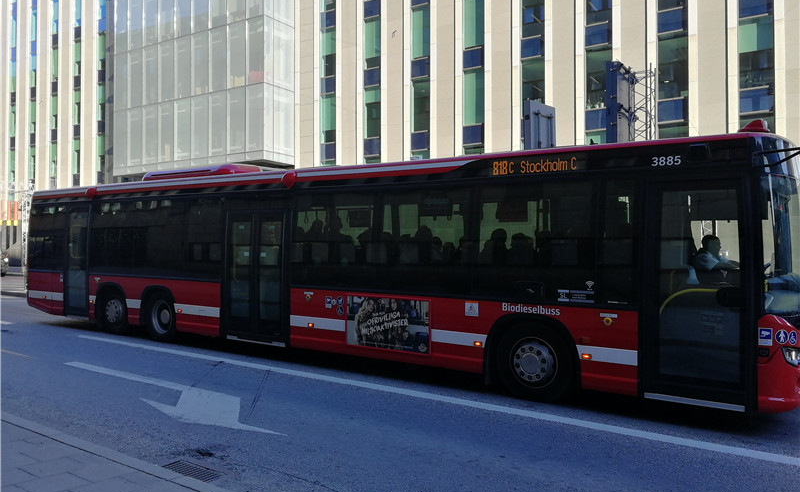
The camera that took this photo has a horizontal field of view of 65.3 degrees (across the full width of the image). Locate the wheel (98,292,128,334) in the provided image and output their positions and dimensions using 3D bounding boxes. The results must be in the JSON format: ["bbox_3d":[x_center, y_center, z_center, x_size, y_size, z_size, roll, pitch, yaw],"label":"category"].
[{"bbox_3d":[-5.567,1.279,12.422,0.950,0.950,0.290,1,0,35],"label":"wheel"}]

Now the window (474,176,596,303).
[{"bbox_3d":[1.544,-0.057,7.337,1.451,1.350,0.050,1,0,35],"label":"window"}]

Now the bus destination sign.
[{"bbox_3d":[1.605,-0.951,7.335,1.162,0.200,0.060,1,0,35],"label":"bus destination sign"}]

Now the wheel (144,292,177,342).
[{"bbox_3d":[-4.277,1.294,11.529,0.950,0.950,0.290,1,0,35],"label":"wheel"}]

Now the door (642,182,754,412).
[{"bbox_3d":[3.005,0.491,6.328,0.998,2.215,0.080,1,0,35],"label":"door"}]

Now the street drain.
[{"bbox_3d":[-1.647,1.771,4.792,0.550,0.040,0.320,1,0,35],"label":"street drain"}]

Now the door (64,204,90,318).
[{"bbox_3d":[-6.805,0.296,13.119,0.830,2.229,0.080,1,0,35],"label":"door"}]

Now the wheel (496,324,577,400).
[{"bbox_3d":[1.648,1.363,7.428,0.950,0.950,0.290,1,0,35],"label":"wheel"}]

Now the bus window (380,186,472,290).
[{"bbox_3d":[0.297,-0.075,8.200,1.313,1.301,0.050,1,0,35],"label":"bus window"}]

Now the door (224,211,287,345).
[{"bbox_3d":[-2.338,0.479,10.025,1.301,2.066,0.080,1,0,35],"label":"door"}]

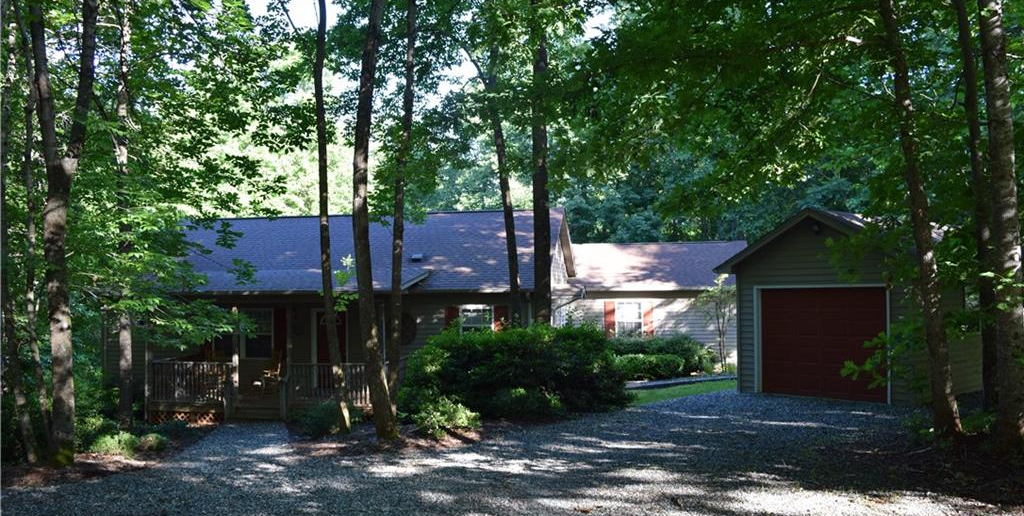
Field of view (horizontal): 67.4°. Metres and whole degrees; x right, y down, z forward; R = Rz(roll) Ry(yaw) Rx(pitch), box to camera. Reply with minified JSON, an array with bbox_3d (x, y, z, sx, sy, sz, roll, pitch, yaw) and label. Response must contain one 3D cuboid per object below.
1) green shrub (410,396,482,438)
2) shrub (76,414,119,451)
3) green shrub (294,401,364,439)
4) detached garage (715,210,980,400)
[{"bbox_3d":[-1.152,2.778,13.500,1.172,0.717,1.050,0,-2,0],"label":"green shrub"},{"bbox_3d":[-7.775,3.252,14.400,0.772,0.665,0.800,0,-2,0],"label":"shrub"},{"bbox_3d":[-3.605,3.127,15.000,1.340,0.643,1.150,0,-2,0],"label":"green shrub"},{"bbox_3d":[7.795,0.971,16.619,5.500,3.780,4.202,1,-3,-41],"label":"detached garage"}]

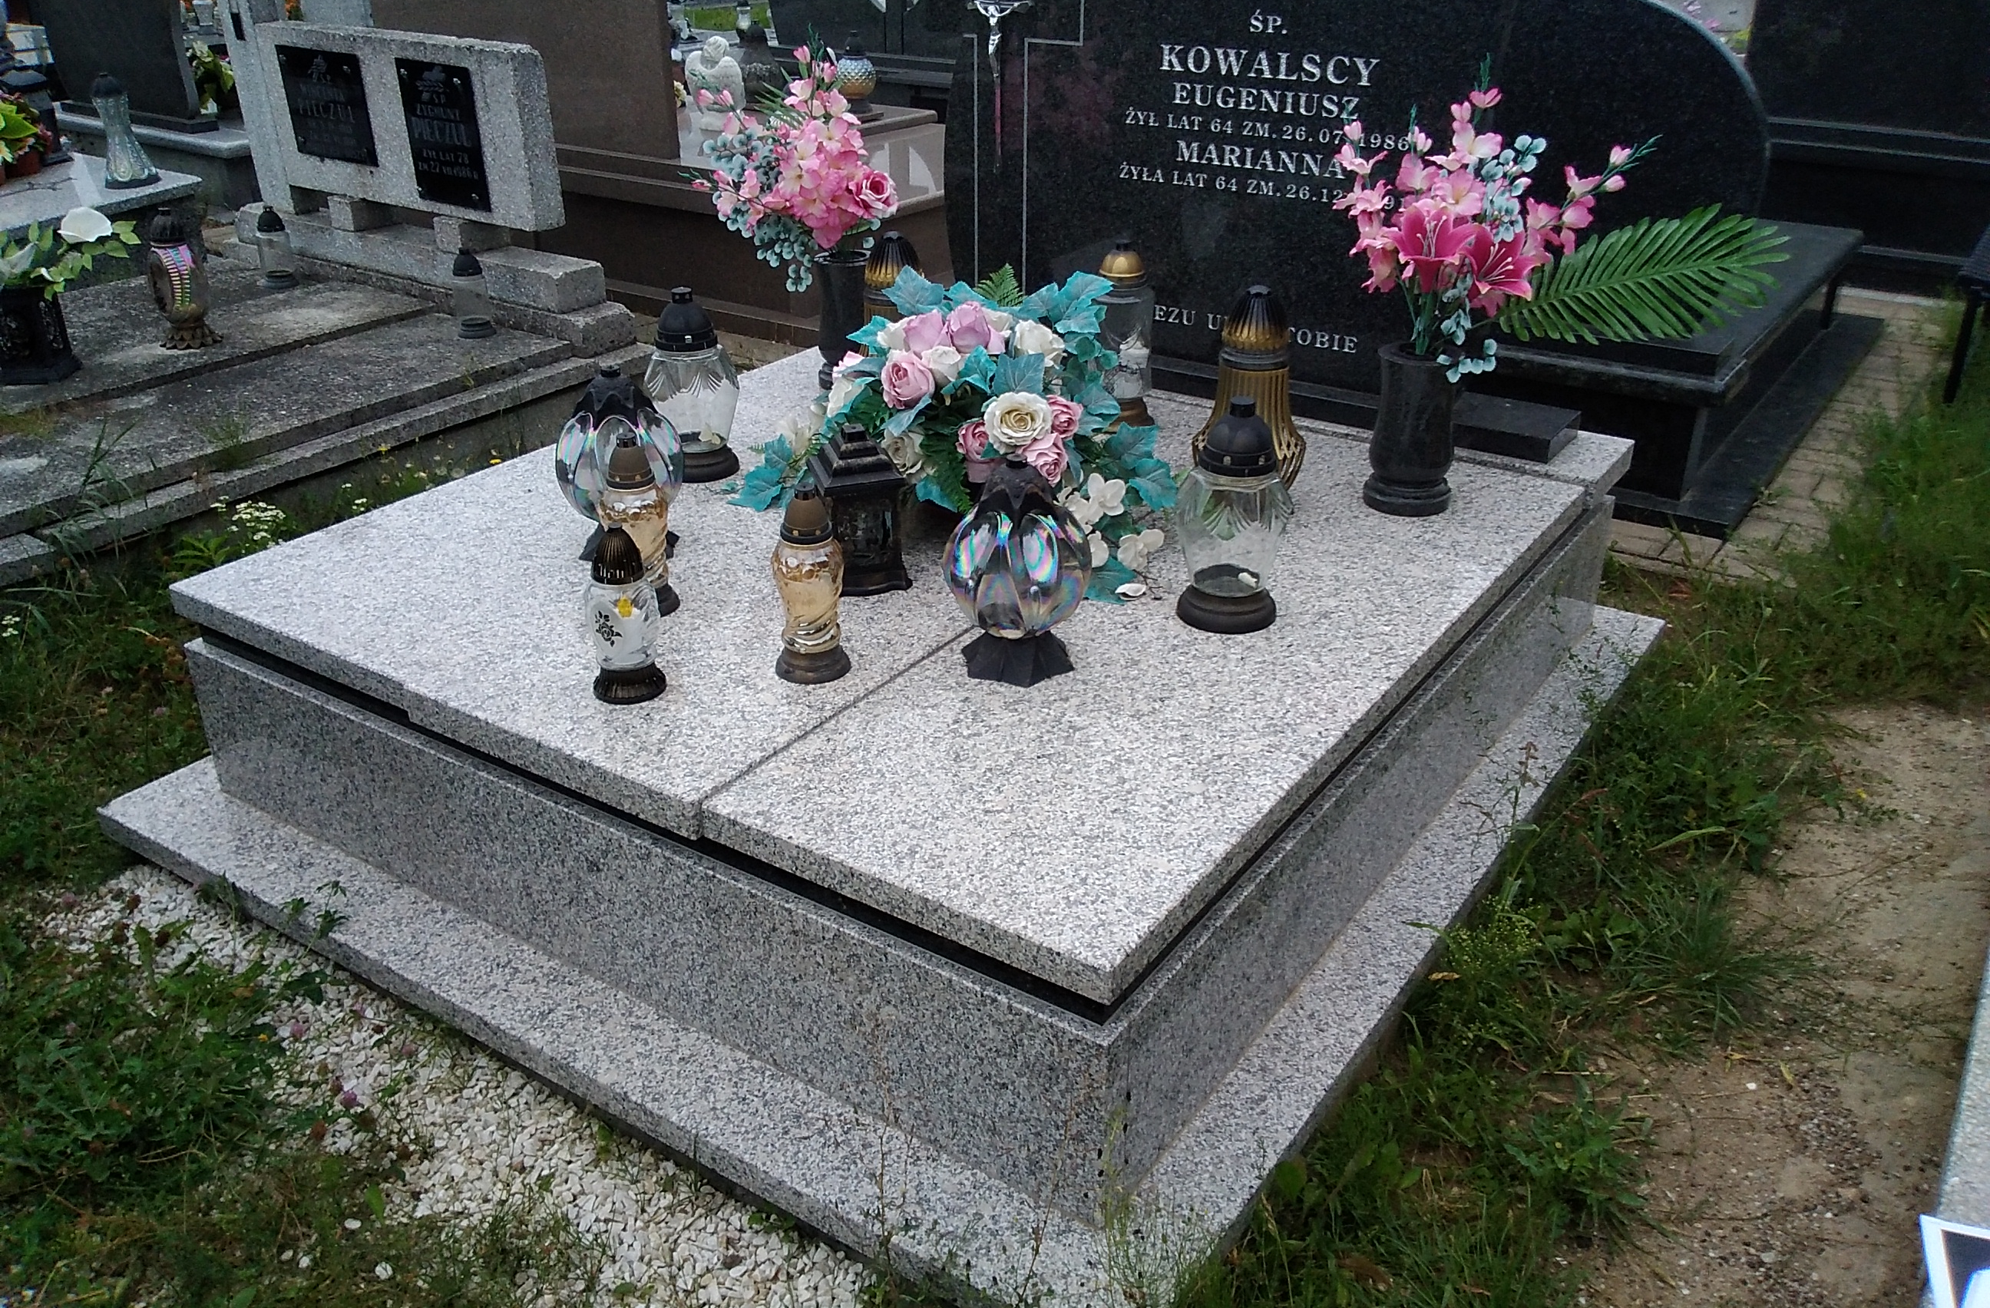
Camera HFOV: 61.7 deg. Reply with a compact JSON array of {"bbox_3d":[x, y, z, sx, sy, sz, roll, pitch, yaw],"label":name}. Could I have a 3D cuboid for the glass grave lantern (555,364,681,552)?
[{"bbox_3d":[-0.651,-0.340,2.877,0.220,0.321,0.220,0,27,0],"label":"glass grave lantern"}]

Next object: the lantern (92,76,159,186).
[{"bbox_3d":[-2.651,-1.589,5.048,0.174,0.322,0.174,17,31,30],"label":"lantern"}]

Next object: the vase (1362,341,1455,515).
[{"bbox_3d":[0.708,-0.378,2.783,0.148,0.260,0.148,17,31,30],"label":"vase"}]

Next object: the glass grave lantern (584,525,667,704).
[{"bbox_3d":[-0.488,-0.058,2.172,0.101,0.227,0.101,0,27,0],"label":"glass grave lantern"}]

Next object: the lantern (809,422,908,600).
[{"bbox_3d":[-0.229,-0.249,2.762,0.140,0.270,0.140,-9,29,-18],"label":"lantern"}]

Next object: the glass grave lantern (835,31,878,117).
[{"bbox_3d":[-0.498,-2.082,5.977,0.156,0.283,0.156,0,27,0],"label":"glass grave lantern"}]

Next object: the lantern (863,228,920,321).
[{"bbox_3d":[-0.184,-0.603,3.095,0.153,0.365,0.153,17,31,30],"label":"lantern"}]

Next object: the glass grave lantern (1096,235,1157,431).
[{"bbox_3d":[0.251,-0.601,3.114,0.122,0.350,0.122,0,27,0],"label":"glass grave lantern"}]

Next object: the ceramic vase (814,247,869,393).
[{"bbox_3d":[-0.333,-0.746,3.697,0.124,0.303,0.124,0,27,0],"label":"ceramic vase"}]

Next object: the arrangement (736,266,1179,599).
[{"bbox_3d":[-0.001,-0.437,2.978,0.760,0.410,0.620,17,32,30],"label":"arrangement"}]

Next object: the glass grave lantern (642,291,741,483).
[{"bbox_3d":[-0.581,-0.530,3.212,0.183,0.355,0.183,0,27,0],"label":"glass grave lantern"}]

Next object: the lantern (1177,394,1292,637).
[{"bbox_3d":[0.344,-0.206,2.366,0.166,0.326,0.166,0,27,0],"label":"lantern"}]

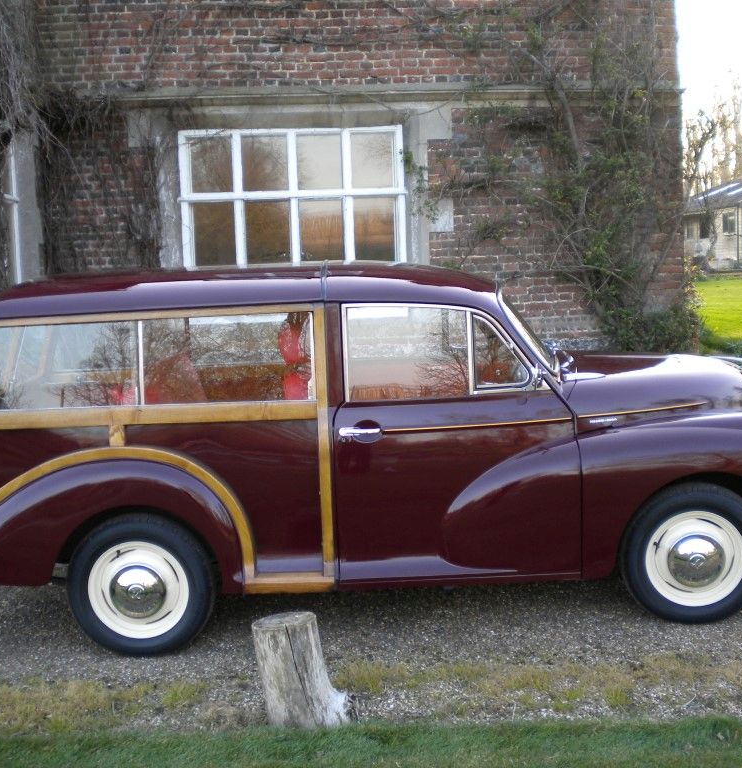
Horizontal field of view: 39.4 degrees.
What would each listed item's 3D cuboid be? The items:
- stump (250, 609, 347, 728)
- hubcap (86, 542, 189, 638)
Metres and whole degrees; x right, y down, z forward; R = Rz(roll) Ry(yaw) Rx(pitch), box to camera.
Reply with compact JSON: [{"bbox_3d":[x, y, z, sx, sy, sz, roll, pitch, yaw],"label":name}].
[{"bbox_3d":[-0.239,0.965,3.489,0.310,0.360,0.270,-2,9,-1],"label":"stump"},{"bbox_3d":[-0.904,0.802,4.027,0.392,0.392,0.080,-2,9,-1],"label":"hubcap"}]

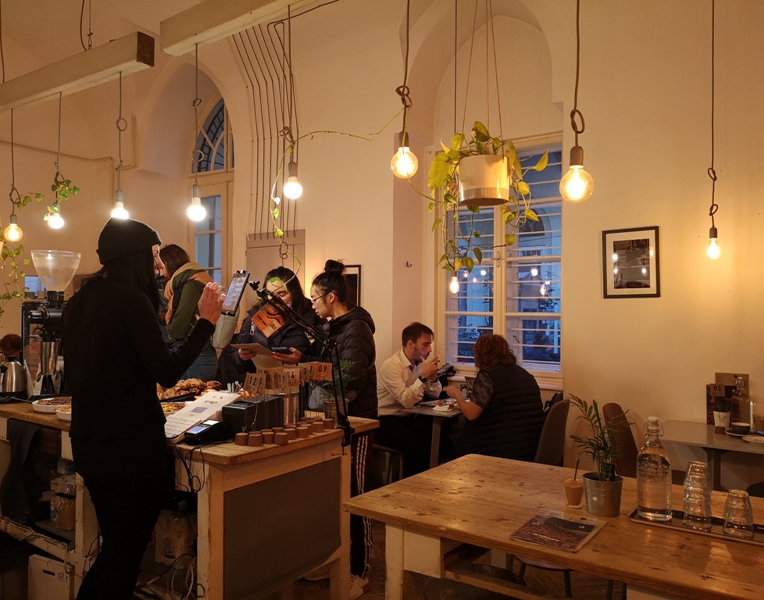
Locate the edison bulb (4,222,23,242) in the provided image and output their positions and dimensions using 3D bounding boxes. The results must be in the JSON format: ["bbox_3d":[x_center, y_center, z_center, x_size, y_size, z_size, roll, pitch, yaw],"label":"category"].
[{"bbox_3d":[-2.153,-0.393,3.650,0.095,0.120,0.095,-1,-2,37],"label":"edison bulb"}]

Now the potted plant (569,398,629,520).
[{"bbox_3d":[0.677,0.479,1.936,0.170,0.350,0.155,-1,-2,37],"label":"potted plant"}]

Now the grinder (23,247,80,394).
[{"bbox_3d":[-1.754,0.125,3.460,0.235,0.760,0.400,-1,-2,37],"label":"grinder"}]

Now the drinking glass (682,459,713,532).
[{"bbox_3d":[0.896,0.555,1.774,0.075,0.181,0.075,-1,-2,37],"label":"drinking glass"}]

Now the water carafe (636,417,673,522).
[{"bbox_3d":[0.812,0.499,1.859,0.096,0.298,0.096,-1,-2,37],"label":"water carafe"}]

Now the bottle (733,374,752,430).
[{"bbox_3d":[1.963,0.563,3.410,0.088,0.285,0.088,-1,-2,37],"label":"bottle"}]

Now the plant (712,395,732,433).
[{"bbox_3d":[1.836,0.610,3.364,0.085,0.187,0.085,-1,-2,37],"label":"plant"}]

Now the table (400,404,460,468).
[{"bbox_3d":[0.362,1.090,4.218,0.620,0.750,0.620,-1,-2,37],"label":"table"}]

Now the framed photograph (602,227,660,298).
[{"bbox_3d":[1.530,-0.224,3.832,0.335,0.426,0.025,-1,-2,37],"label":"framed photograph"}]

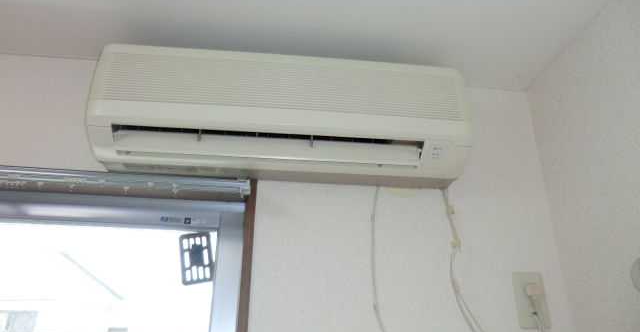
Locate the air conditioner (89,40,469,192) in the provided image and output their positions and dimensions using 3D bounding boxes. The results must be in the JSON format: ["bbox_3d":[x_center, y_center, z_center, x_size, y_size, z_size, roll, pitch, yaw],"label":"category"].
[{"bbox_3d":[-0.074,-0.109,1.005,0.788,0.242,0.162,3,-24,-5],"label":"air conditioner"}]

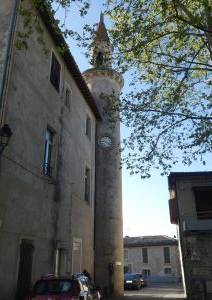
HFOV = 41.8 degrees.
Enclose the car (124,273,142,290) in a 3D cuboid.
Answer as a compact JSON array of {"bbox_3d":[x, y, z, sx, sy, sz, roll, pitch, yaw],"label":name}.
[{"bbox_3d":[2.127,12.087,25.654,1.760,1.440,4.200,-2,-21,3],"label":"car"}]

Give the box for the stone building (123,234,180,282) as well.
[{"bbox_3d":[5.702,17.209,44.133,11.000,6.700,6.000,-4,-21,9],"label":"stone building"}]

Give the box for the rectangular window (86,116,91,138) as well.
[{"bbox_3d":[-1.300,-1.580,19.755,0.200,1.700,1.150,-5,-22,11],"label":"rectangular window"}]

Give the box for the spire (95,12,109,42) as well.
[{"bbox_3d":[-0.396,-11.512,26.242,1.350,4.110,1.350,-1,-21,0],"label":"spire"}]

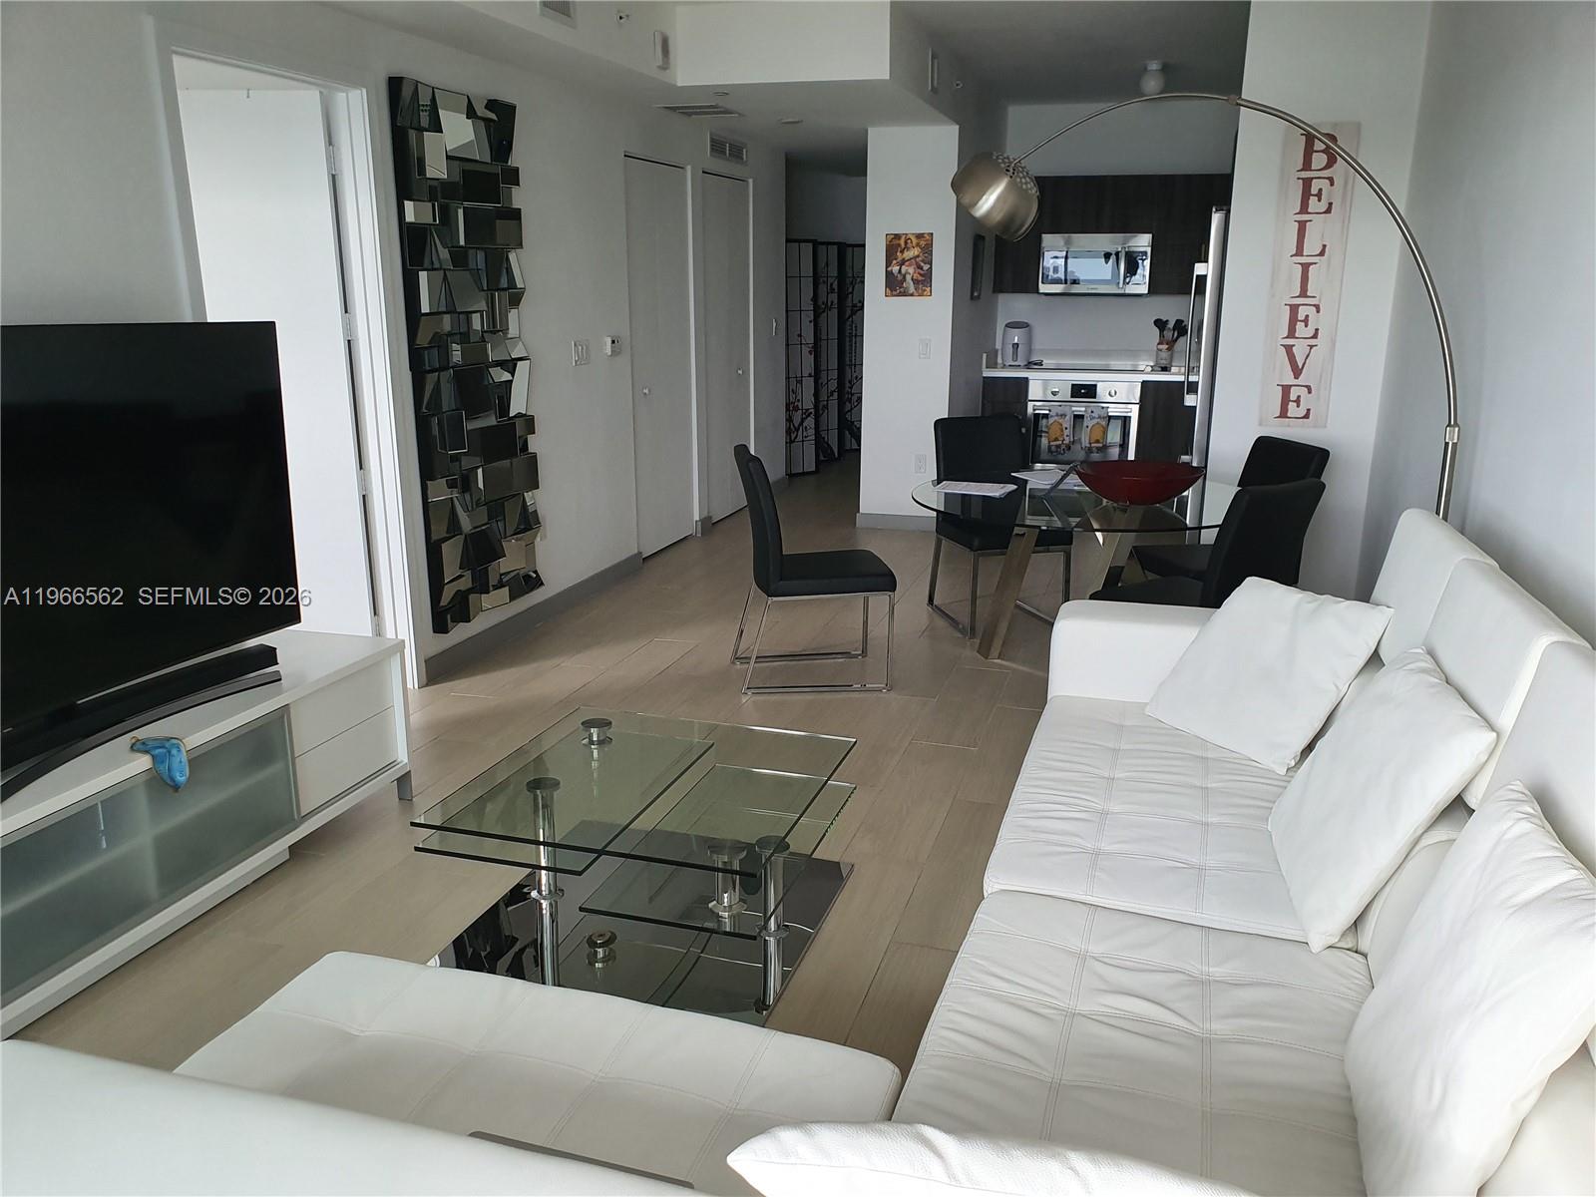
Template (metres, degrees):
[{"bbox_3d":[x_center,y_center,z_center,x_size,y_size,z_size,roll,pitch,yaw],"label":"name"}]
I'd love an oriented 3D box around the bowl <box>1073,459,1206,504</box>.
[{"bbox_3d":[1.309,-0.434,4.595,0.475,0.118,0.475,5,16,16],"label":"bowl"}]

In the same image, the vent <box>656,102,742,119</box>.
[{"bbox_3d":[-0.513,-2.597,6.413,0.360,0.025,0.510,5,16,16],"label":"vent"}]

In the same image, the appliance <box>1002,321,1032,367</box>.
[{"bbox_3d":[1.603,-1.841,8.728,0.215,0.302,0.260,5,16,16],"label":"appliance"}]

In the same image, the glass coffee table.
[{"bbox_3d":[-0.359,0.630,3.060,0.850,0.375,0.840,5,16,16],"label":"glass coffee table"}]

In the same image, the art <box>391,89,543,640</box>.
[{"bbox_3d":[-1.312,-0.959,4.907,0.080,2.080,0.770,5,16,16],"label":"art"}]

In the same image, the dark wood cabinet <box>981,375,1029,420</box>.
[{"bbox_3d":[1.546,-1.219,8.809,0.320,0.870,0.600,5,16,16],"label":"dark wood cabinet"}]

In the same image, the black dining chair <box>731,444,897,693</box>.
[{"bbox_3d":[0.051,-0.136,4.775,0.600,0.940,0.435,-2,16,-9],"label":"black dining chair"}]

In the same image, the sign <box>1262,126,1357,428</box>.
[{"bbox_3d":[2.173,-1.355,5.107,0.281,1.246,0.024,5,16,16],"label":"sign"}]

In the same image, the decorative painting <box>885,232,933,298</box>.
[{"bbox_3d":[0.672,-2.023,7.278,0.295,0.370,0.025,5,16,16],"label":"decorative painting"}]

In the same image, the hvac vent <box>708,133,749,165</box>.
[{"bbox_3d":[-0.418,-2.815,7.527,0.025,0.150,0.730,5,16,16],"label":"hvac vent"}]

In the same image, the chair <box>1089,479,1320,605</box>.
[{"bbox_3d":[1.438,0.008,4.271,0.440,0.940,0.600,-11,19,-36],"label":"chair"}]

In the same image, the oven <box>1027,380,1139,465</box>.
[{"bbox_3d":[2.061,-1.262,8.616,0.762,0.660,0.550,5,16,16],"label":"oven"}]

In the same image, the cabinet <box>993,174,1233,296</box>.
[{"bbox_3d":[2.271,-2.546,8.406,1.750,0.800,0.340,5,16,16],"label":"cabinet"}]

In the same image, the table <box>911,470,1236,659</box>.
[{"bbox_3d":[1.118,-0.045,4.815,1.330,0.750,1.330,5,16,16],"label":"table"}]

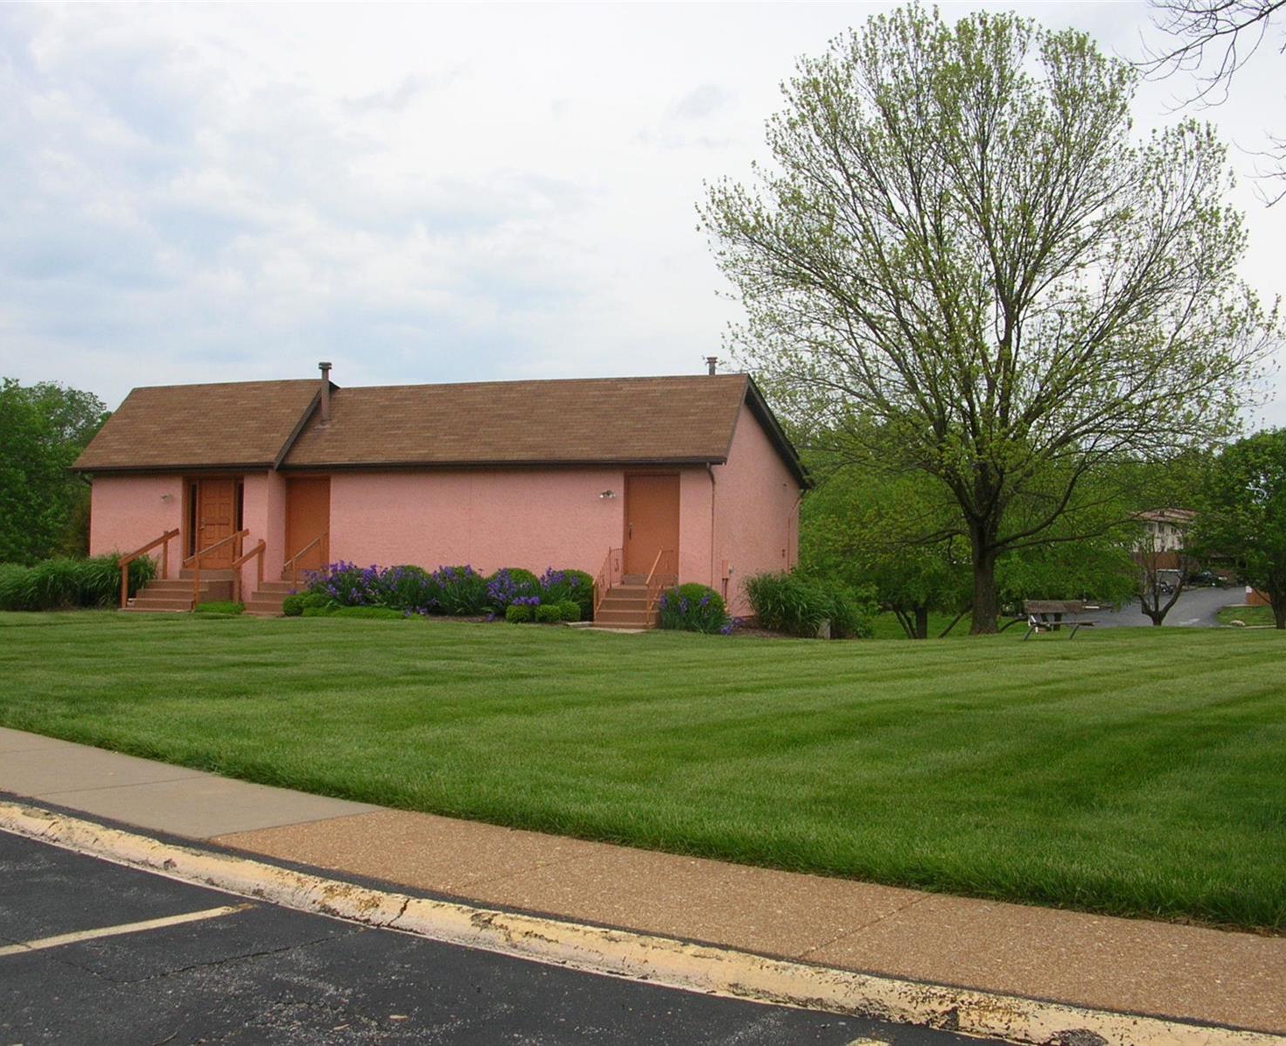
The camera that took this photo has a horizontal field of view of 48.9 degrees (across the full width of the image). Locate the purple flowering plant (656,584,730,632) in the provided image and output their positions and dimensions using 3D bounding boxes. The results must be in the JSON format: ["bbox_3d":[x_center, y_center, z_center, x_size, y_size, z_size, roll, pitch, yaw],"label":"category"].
[{"bbox_3d":[0.993,1.701,28.200,1.300,0.970,1.150,0,-3,17],"label":"purple flowering plant"}]

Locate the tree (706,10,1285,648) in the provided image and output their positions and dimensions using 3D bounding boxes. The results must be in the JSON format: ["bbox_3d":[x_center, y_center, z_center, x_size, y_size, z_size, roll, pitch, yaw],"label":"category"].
[{"bbox_3d":[9.062,-5.175,37.048,14.600,16.100,14.000,0,-3,17],"label":"tree"}]

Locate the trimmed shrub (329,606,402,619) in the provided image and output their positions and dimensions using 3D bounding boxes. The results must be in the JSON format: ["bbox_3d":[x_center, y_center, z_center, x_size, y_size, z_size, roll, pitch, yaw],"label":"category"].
[{"bbox_3d":[-5.847,1.891,29.812,1.450,0.280,0.750,0,-3,17],"label":"trimmed shrub"}]

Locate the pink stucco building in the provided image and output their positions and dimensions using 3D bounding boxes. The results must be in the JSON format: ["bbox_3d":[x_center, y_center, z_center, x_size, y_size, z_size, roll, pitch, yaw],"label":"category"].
[{"bbox_3d":[-4.382,-0.450,35.181,15.410,5.470,10.100,0,-3,17],"label":"pink stucco building"}]

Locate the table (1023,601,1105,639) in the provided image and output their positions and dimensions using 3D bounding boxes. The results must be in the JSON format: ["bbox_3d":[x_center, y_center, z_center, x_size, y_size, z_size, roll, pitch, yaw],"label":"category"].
[{"bbox_3d":[9.680,2.212,32.500,1.700,0.860,1.150,1,-3,-12],"label":"table"}]

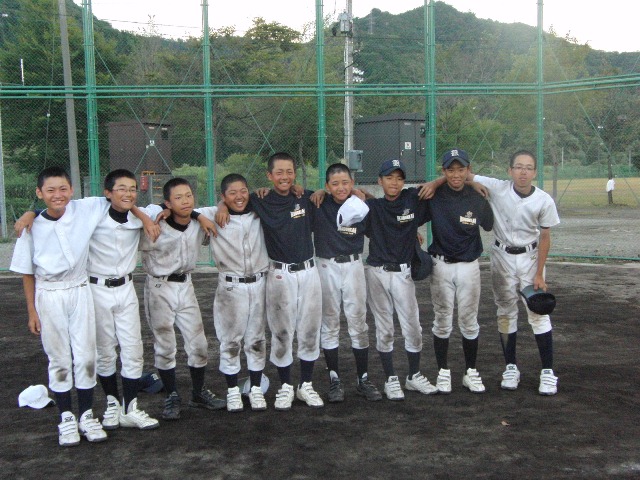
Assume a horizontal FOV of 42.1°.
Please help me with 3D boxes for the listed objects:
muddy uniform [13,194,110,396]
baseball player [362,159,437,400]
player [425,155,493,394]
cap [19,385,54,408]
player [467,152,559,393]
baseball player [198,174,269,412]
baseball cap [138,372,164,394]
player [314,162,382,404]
[{"bbox_3d":[-1.502,0.327,4.818,0.570,1.133,0.320,-3,5,-19],"label":"muddy uniform"},{"bbox_3d":[0.540,0.249,5.651,0.540,1.597,0.400,-1,5,0],"label":"baseball player"},{"bbox_3d":[0.964,0.202,5.746,0.540,1.659,0.400,0,5,8],"label":"player"},{"bbox_3d":[-1.895,1.034,5.556,0.240,0.130,0.180,3,6,40],"label":"cap"},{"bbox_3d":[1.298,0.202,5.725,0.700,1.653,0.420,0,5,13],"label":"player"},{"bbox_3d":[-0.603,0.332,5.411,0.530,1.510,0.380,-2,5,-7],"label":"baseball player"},{"bbox_3d":[-1.220,0.994,5.894,0.250,0.130,0.180,2,6,35],"label":"baseball cap"},{"bbox_3d":[0.185,0.271,5.590,0.520,1.576,0.400,-1,5,-2],"label":"player"}]

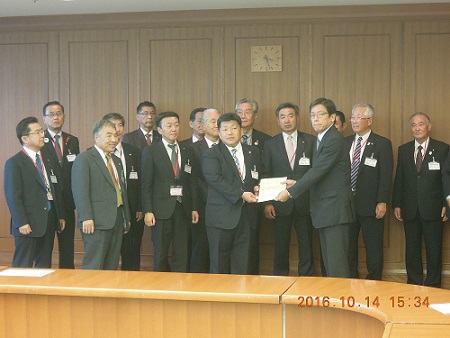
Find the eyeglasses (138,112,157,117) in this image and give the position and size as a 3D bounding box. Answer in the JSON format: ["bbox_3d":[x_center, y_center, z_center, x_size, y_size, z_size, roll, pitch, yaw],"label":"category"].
[{"bbox_3d":[-0.720,-0.501,9.250,0.142,0.042,0.140,-2,4,-28],"label":"eyeglasses"}]

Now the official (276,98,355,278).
[{"bbox_3d":[0.667,0.349,7.357,0.580,1.730,0.500,-2,4,-25],"label":"official"}]

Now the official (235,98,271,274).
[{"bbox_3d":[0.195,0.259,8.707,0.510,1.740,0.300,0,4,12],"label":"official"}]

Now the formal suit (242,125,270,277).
[{"bbox_3d":[0.192,0.377,8.728,0.510,1.460,0.290,0,4,12],"label":"formal suit"}]

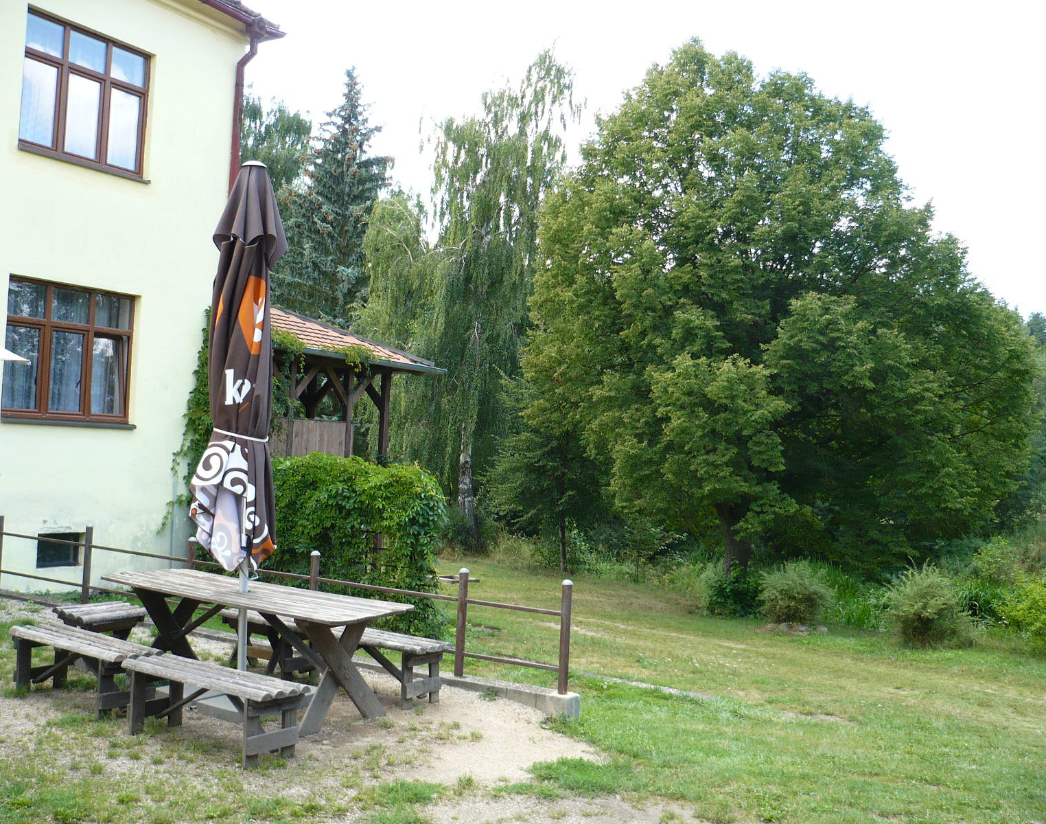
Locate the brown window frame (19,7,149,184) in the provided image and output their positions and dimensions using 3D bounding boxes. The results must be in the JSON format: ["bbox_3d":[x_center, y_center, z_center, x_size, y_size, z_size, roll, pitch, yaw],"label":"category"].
[{"bbox_3d":[-5.286,-3.781,13.508,0.120,1.590,1.700,2,-2,33],"label":"brown window frame"}]

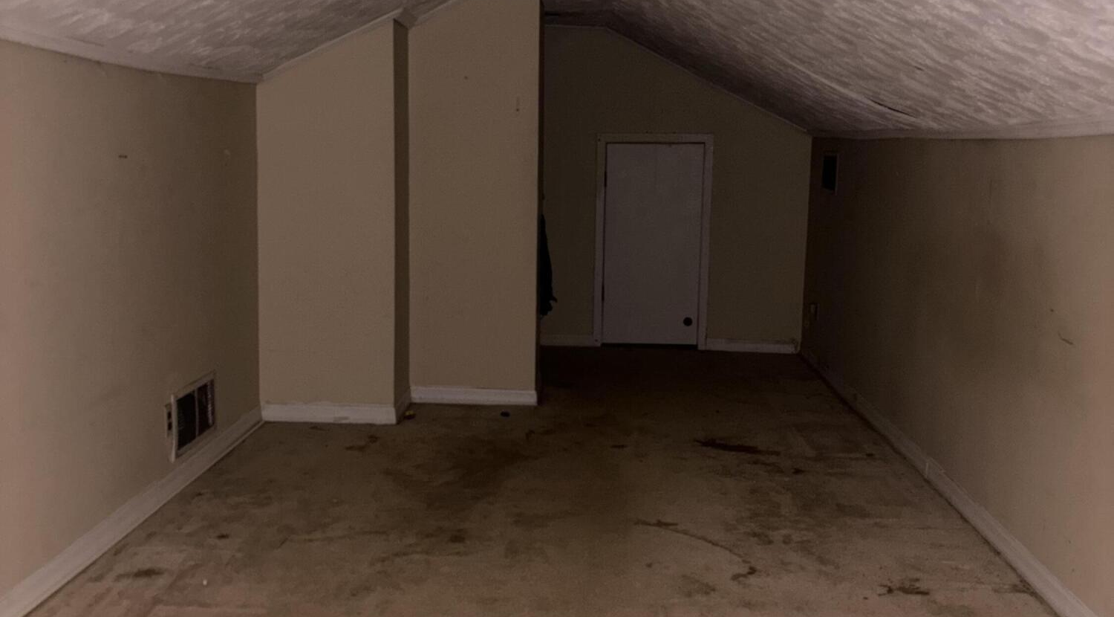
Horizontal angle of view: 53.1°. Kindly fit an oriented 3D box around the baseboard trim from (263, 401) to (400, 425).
[{"bbox_3d":[-1.040,0.482,5.110,0.618,0.085,0.018,1,8,2],"label":"baseboard trim"}]

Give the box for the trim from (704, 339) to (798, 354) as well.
[{"bbox_3d":[1.246,0.241,7.122,0.584,0.078,0.018,1,8,2],"label":"trim"}]

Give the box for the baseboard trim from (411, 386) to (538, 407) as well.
[{"bbox_3d":[-0.407,0.433,5.537,0.625,0.084,0.018,1,8,2],"label":"baseboard trim"}]

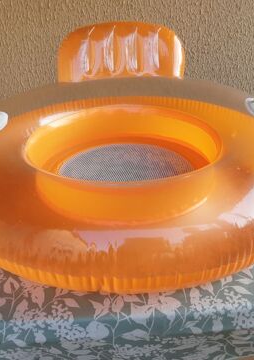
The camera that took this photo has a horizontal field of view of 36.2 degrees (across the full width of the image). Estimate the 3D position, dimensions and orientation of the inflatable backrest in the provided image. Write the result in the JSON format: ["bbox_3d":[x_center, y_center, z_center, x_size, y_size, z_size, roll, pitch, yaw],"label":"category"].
[{"bbox_3d":[-0.017,-0.398,1.326,0.405,0.255,0.100,-3,18,-3],"label":"inflatable backrest"}]

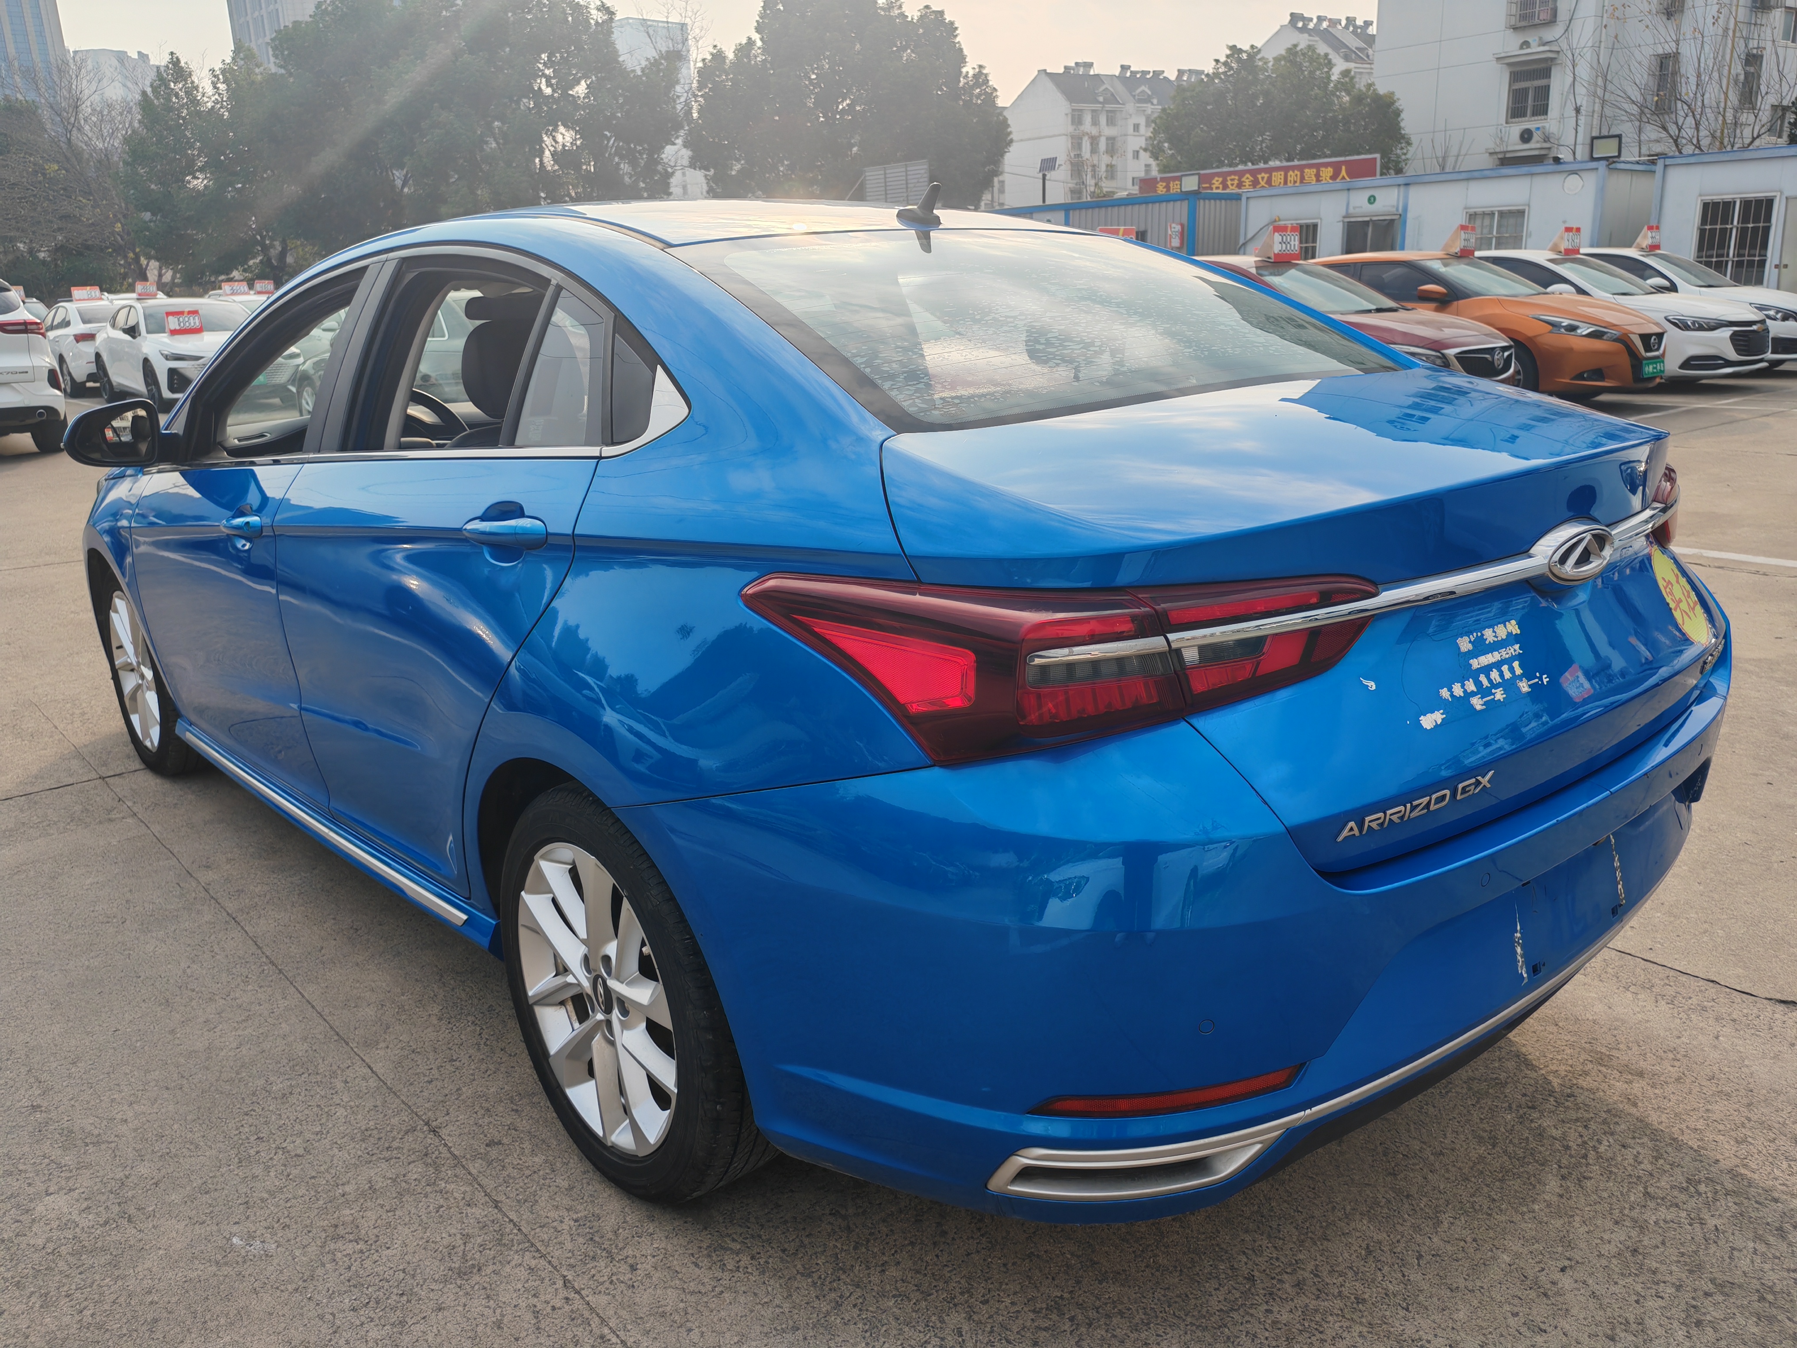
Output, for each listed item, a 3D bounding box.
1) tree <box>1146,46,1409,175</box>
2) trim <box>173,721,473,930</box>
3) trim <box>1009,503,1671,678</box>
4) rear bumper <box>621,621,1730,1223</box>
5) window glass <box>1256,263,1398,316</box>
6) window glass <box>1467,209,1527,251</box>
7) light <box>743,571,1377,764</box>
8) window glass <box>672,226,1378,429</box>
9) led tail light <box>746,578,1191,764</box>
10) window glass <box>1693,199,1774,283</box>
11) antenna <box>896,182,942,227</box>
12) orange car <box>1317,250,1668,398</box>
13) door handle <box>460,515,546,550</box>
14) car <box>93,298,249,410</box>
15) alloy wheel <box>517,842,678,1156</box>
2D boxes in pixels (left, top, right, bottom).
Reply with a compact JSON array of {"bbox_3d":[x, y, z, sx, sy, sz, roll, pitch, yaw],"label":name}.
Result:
[{"bbox_3d":[10.837,-14.082,40.000,7.100,7.400,6.800,2,16,14],"label":"tree"},{"bbox_3d":[-1.278,0.278,2.966,0.030,0.035,1.743,-14,18,-38],"label":"trim"},{"bbox_3d":[0.758,-0.142,1.762,1.530,0.085,0.200,-13,19,-38],"label":"trim"},{"bbox_3d":[0.596,0.188,2.067,1.810,0.590,0.880,-13,19,-38],"label":"rear bumper"},{"bbox_3d":[3.626,-3.349,11.928,1.350,0.160,0.920,-14,46,-37],"label":"window glass"},{"bbox_3d":[9.558,-6.877,22.400,0.080,1.100,0.920,-16,20,-40],"label":"window glass"},{"bbox_3d":[0.175,-0.038,1.534,0.520,0.190,0.470,-13,19,-38],"label":"light"},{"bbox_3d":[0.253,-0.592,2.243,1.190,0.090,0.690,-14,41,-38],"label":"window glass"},{"bbox_3d":[0.055,-0.032,1.493,0.250,0.170,0.440,-14,19,-38],"label":"led tail light"},{"bbox_3d":[11.723,-6.072,19.697,0.060,1.200,1.067,-10,18,-28],"label":"window glass"},{"bbox_3d":[0.038,-0.812,2.438,0.055,0.075,0.125,-14,20,-38],"label":"antenna"},{"bbox_3d":[5.128,-3.433,13.850,1.790,1.465,4.680,-14,19,-37],"label":"orange car"},{"bbox_3d":[-0.532,-0.190,1.892,0.050,0.045,0.245,-14,16,-38],"label":"door handle"},{"bbox_3d":[-9.732,-4.445,19.353,1.840,1.440,4.680,-14,19,-37],"label":"car"},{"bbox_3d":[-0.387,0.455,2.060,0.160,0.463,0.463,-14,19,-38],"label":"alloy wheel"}]

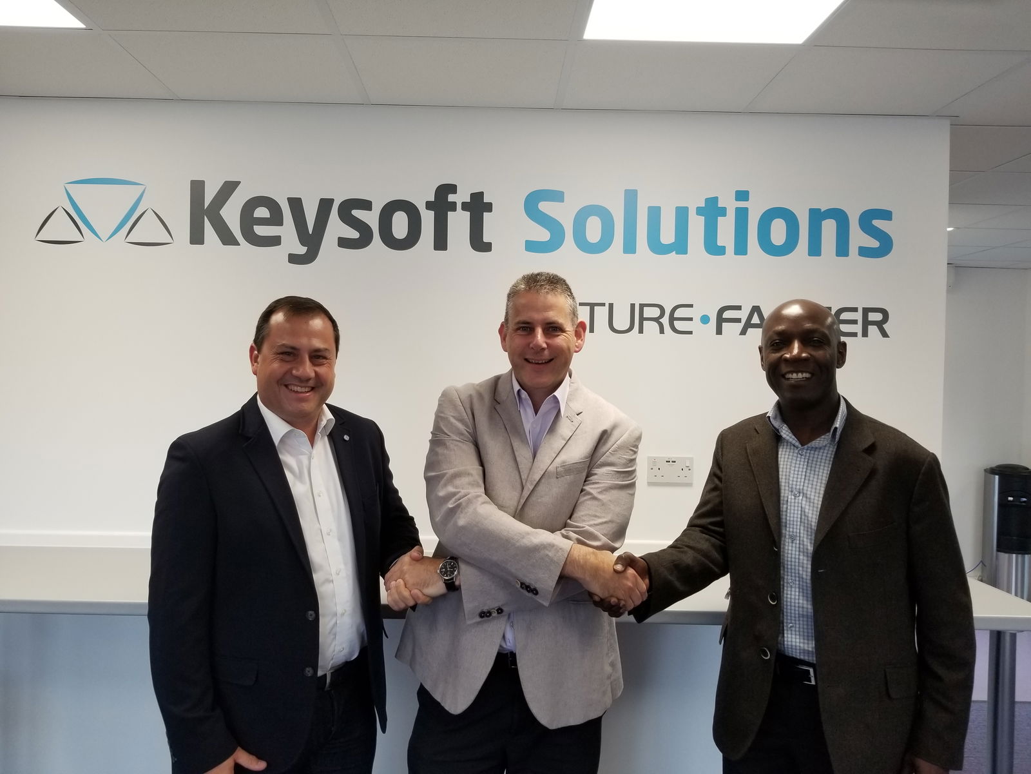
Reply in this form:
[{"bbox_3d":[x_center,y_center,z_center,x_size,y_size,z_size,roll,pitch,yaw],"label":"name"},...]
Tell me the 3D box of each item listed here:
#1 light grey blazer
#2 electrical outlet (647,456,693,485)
[{"bbox_3d":[0.008,0.330,1.630,0.520,0.735,0.360,1,1,5],"label":"light grey blazer"},{"bbox_3d":[0.496,0.267,2.484,0.147,0.087,0.013,1,1,-1],"label":"electrical outlet"}]

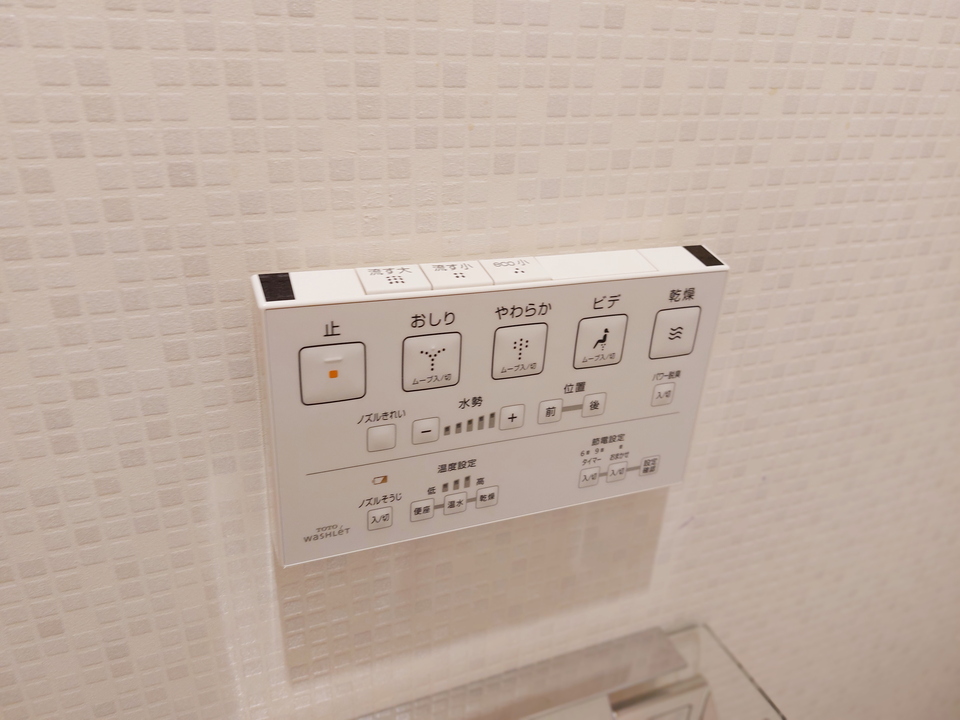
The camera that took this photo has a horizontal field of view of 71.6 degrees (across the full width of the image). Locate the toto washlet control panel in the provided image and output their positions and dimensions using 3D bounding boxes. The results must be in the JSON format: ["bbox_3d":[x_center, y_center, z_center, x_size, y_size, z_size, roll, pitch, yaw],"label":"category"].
[{"bbox_3d":[0.011,0.016,0.290,0.198,0.117,0.021,-7,27,-21],"label":"toto washlet control panel"}]

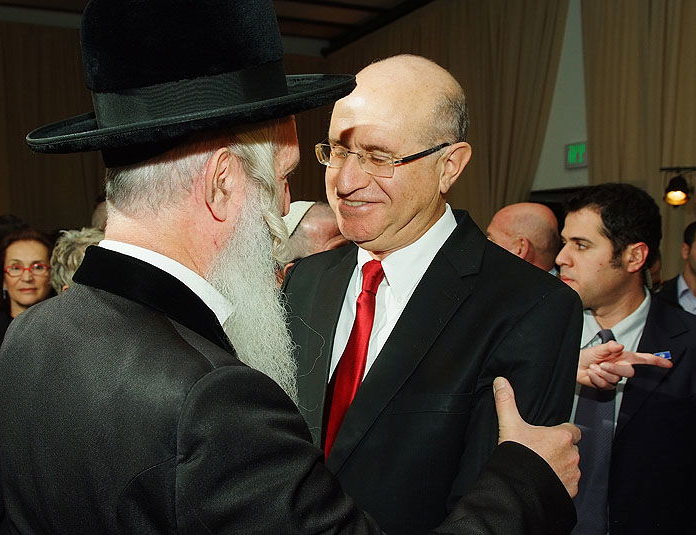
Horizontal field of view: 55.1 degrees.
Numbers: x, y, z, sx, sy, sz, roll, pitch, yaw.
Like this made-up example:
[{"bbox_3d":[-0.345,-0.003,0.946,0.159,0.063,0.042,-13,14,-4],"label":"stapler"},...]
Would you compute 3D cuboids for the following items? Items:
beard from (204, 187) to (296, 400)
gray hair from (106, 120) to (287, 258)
[{"bbox_3d":[-0.109,0.039,0.730,0.125,0.240,0.150,1,0,-42],"label":"beard"},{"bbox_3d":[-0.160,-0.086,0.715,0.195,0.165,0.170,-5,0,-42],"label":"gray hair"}]

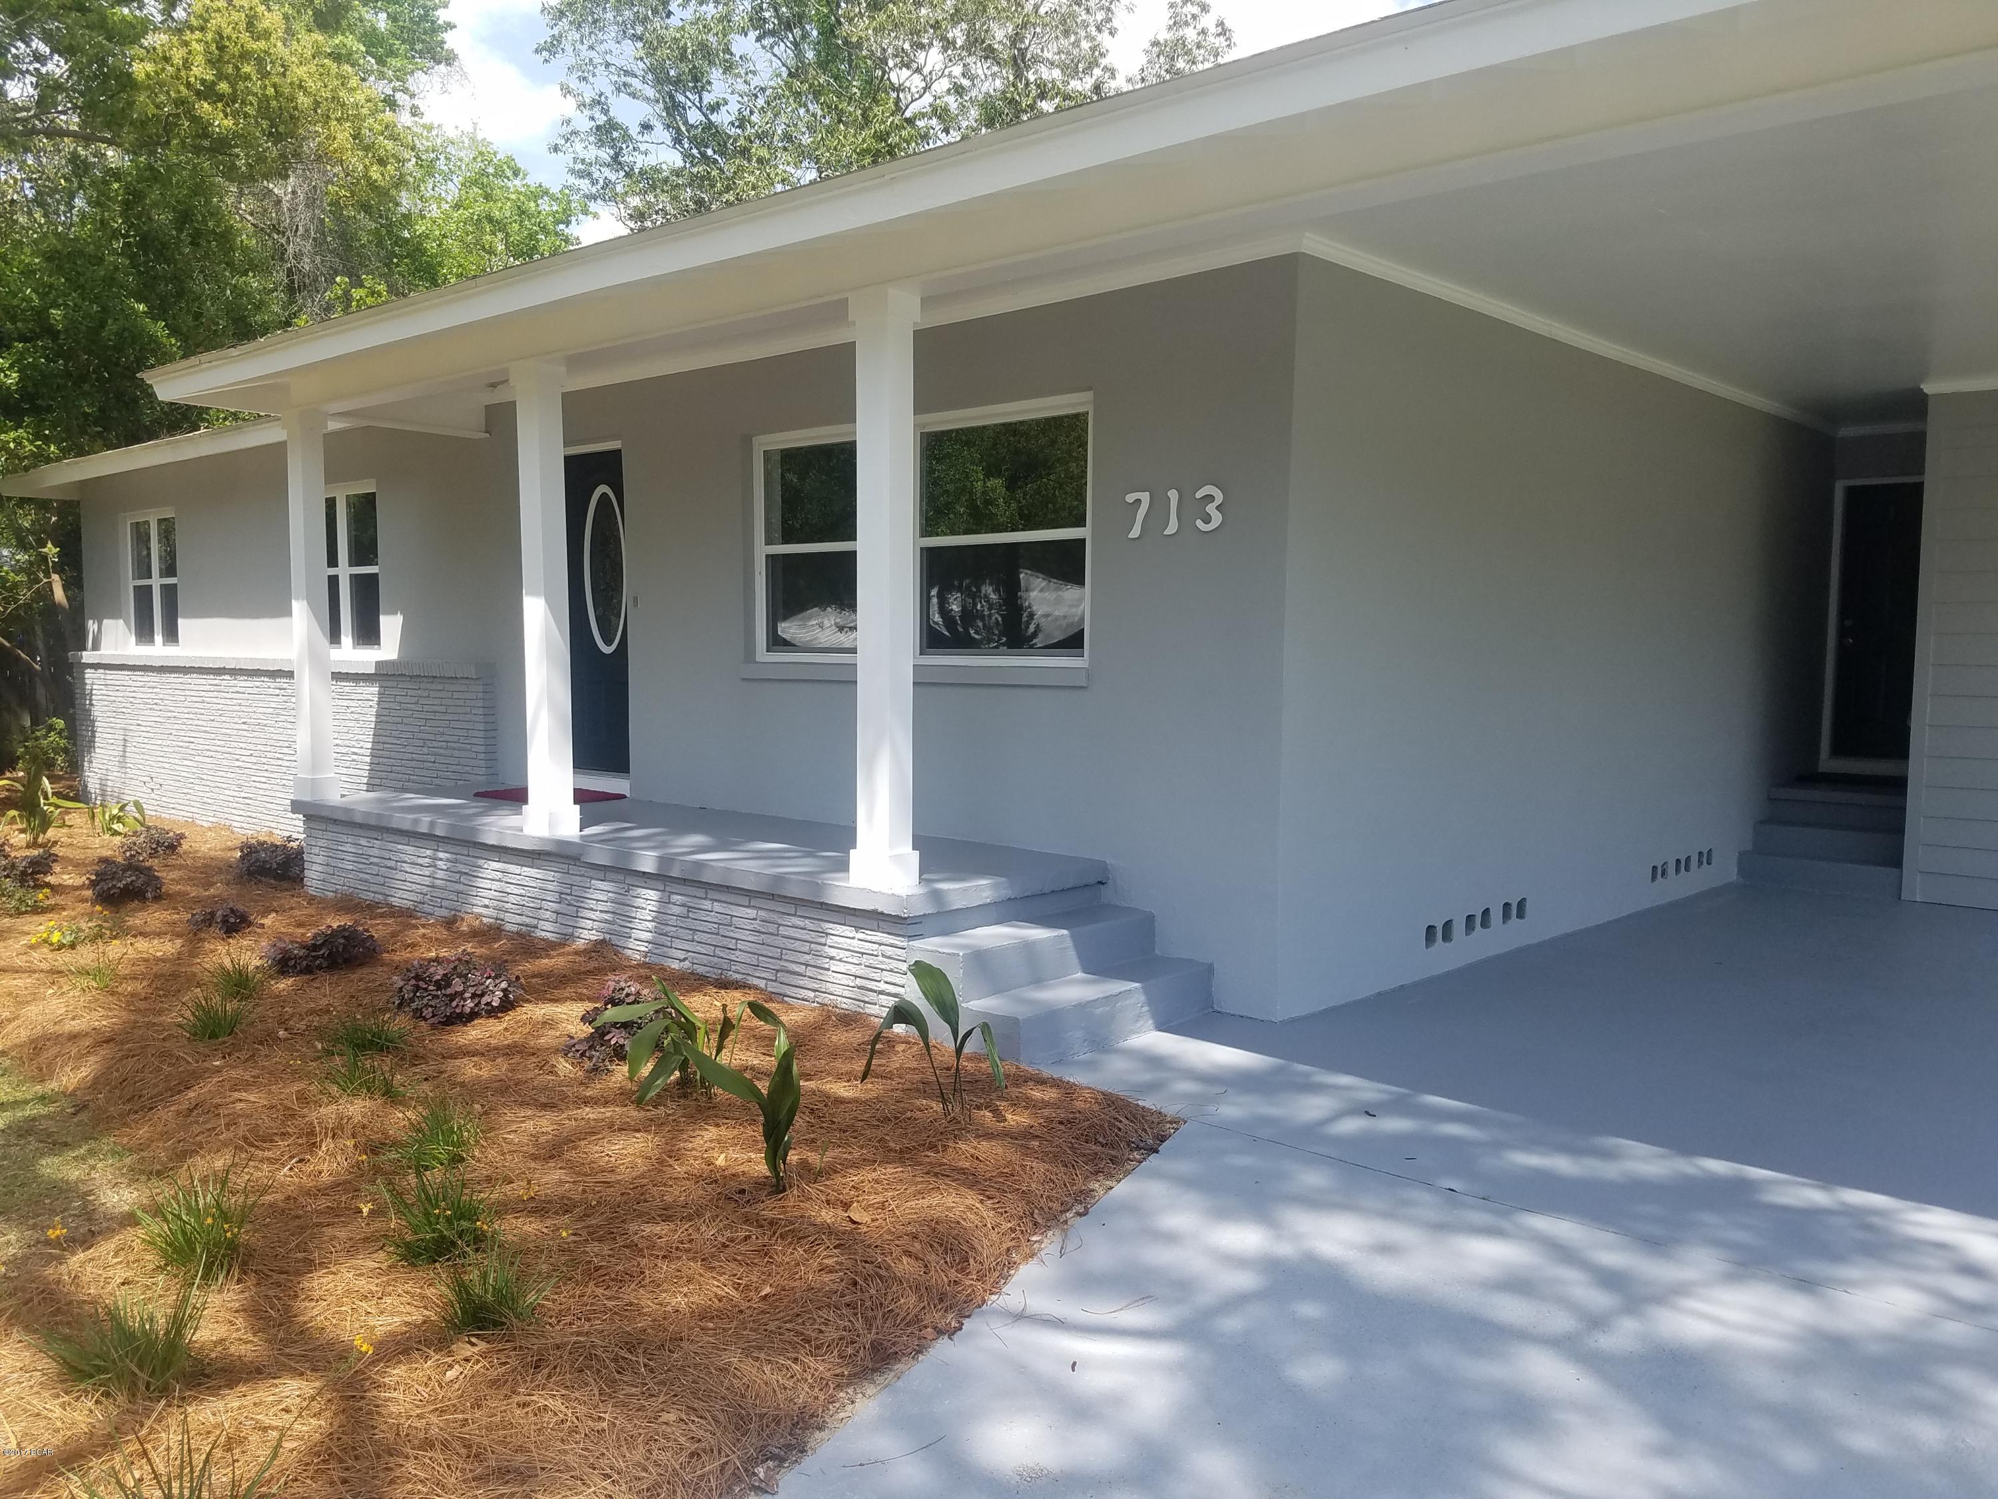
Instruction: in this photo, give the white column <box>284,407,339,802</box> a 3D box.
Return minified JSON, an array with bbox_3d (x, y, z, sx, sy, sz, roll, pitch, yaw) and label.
[{"bbox_3d":[-4.431,-0.925,9.695,0.210,2.470,0.210,4,5,42],"label":"white column"}]

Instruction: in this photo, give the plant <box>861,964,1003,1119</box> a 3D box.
[{"bbox_3d":[-0.219,0.955,4.983,0.484,0.521,0.360,0,4,0],"label":"plant"}]

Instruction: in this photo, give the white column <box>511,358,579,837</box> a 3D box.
[{"bbox_3d":[-2.380,-0.785,7.946,0.210,2.450,0.210,4,5,42],"label":"white column"}]

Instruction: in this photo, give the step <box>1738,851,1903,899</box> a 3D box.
[{"bbox_3d":[5.686,0.834,10.297,1.040,0.200,0.330,4,5,42],"label":"step"}]

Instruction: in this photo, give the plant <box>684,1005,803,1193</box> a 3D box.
[{"bbox_3d":[-0.742,0.989,4.306,0.346,0.548,0.300,0,4,0],"label":"plant"}]

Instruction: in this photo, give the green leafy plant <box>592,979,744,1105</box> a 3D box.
[{"bbox_3d":[-1.137,0.996,5.137,0.520,0.401,0.400,0,4,0],"label":"green leafy plant"}]

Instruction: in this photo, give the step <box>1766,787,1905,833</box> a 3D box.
[{"bbox_3d":[6.100,0.409,10.694,1.040,0.230,0.360,4,5,42],"label":"step"}]

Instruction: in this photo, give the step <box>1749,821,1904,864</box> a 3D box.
[{"bbox_3d":[5.902,0.642,10.506,1.040,0.190,0.310,4,5,42],"label":"step"}]

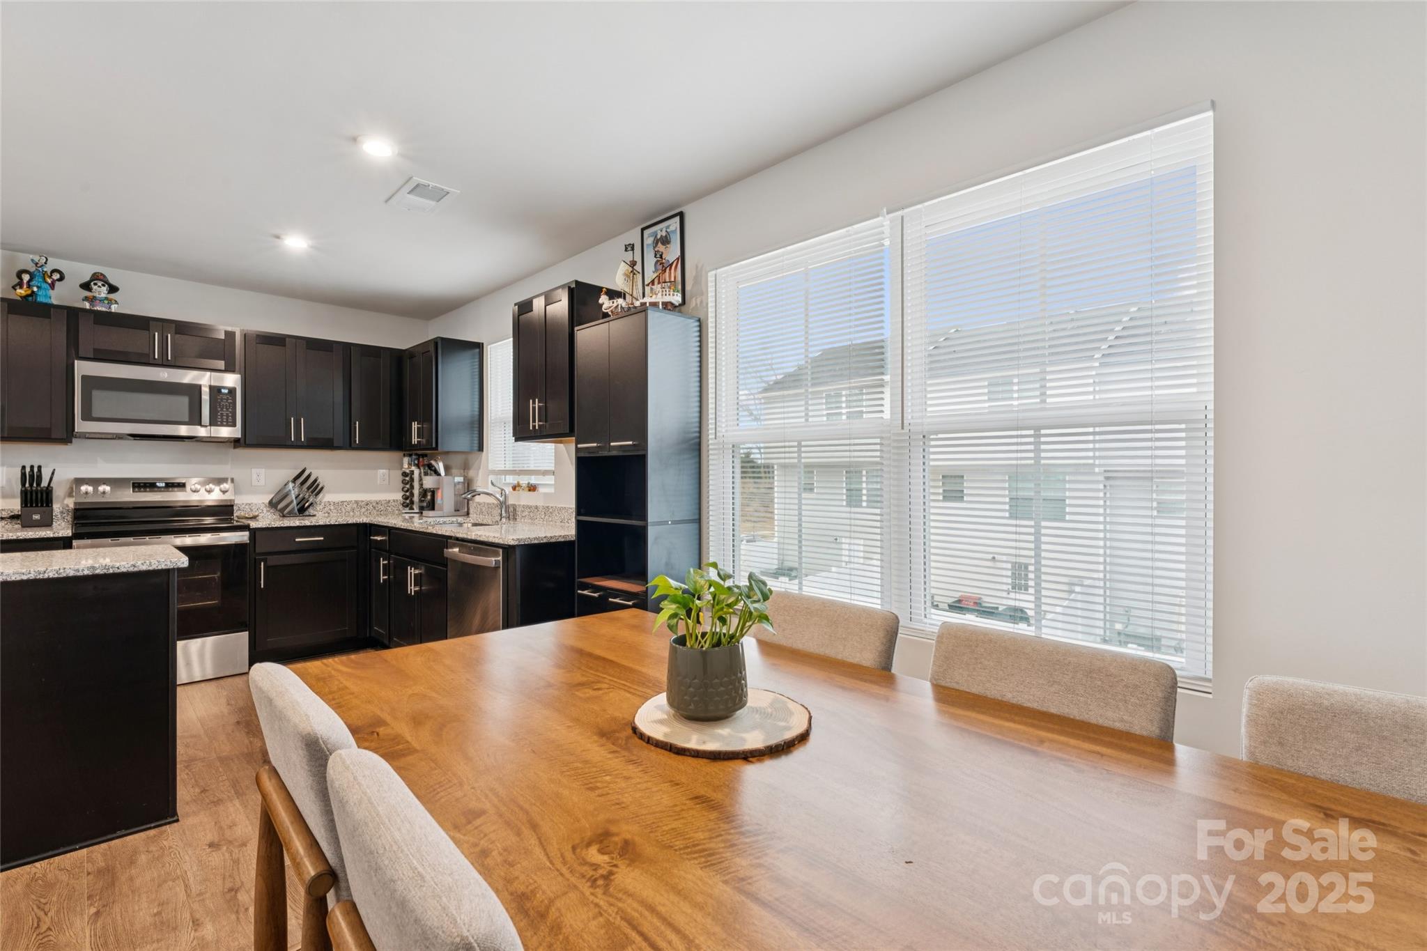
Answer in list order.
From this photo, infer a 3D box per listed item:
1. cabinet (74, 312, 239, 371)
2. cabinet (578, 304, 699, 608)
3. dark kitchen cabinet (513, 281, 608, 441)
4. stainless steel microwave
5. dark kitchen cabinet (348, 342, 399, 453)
[{"bbox_3d":[-3.388,-0.779,3.868,0.753,0.306,0.334,0,0,-45],"label":"cabinet"},{"bbox_3d":[-0.369,0.239,2.985,0.304,1.901,0.558,0,0,-45],"label":"cabinet"},{"bbox_3d":[-0.787,-0.562,3.397,0.321,0.765,0.618,0,0,-45],"label":"dark kitchen cabinet"},{"bbox_3d":[-3.403,-0.438,3.909,0.754,0.406,0.405,0,0,-45],"label":"stainless steel microwave"},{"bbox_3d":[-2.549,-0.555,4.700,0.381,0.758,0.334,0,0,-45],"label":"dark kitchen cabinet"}]

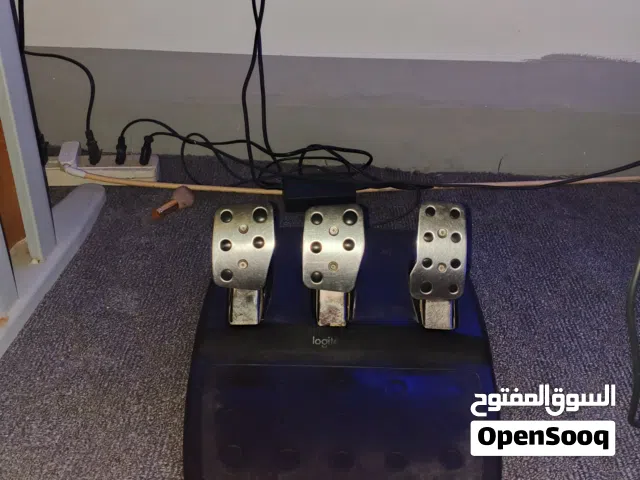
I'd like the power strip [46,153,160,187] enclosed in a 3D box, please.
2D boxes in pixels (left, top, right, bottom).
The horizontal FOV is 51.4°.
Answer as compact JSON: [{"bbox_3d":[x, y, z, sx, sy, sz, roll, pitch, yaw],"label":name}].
[{"bbox_3d":[-0.397,-0.119,1.147,0.235,0.036,0.050,0,31,0],"label":"power strip"}]

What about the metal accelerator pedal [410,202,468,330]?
[{"bbox_3d":[0.127,0.028,0.715,0.061,0.132,0.052,0,10,1],"label":"metal accelerator pedal"}]

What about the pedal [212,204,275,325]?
[{"bbox_3d":[-0.081,0.027,0.721,0.067,0.127,0.052,0,10,1],"label":"pedal"}]

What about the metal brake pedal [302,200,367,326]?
[{"bbox_3d":[0.015,0.028,0.718,0.067,0.127,0.052,0,10,1],"label":"metal brake pedal"}]

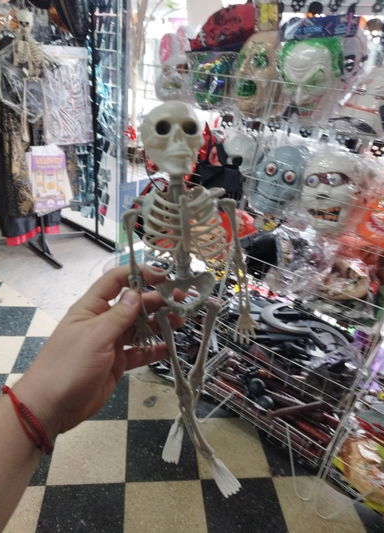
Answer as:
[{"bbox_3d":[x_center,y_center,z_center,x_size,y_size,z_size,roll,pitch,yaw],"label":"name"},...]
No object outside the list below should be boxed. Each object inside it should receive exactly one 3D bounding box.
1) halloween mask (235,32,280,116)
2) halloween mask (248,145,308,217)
[{"bbox_3d":[0.236,-0.725,1.385,0.168,0.303,0.110,24,22,30],"label":"halloween mask"},{"bbox_3d":[0.317,-0.327,1.412,0.192,0.268,0.105,29,23,20],"label":"halloween mask"}]

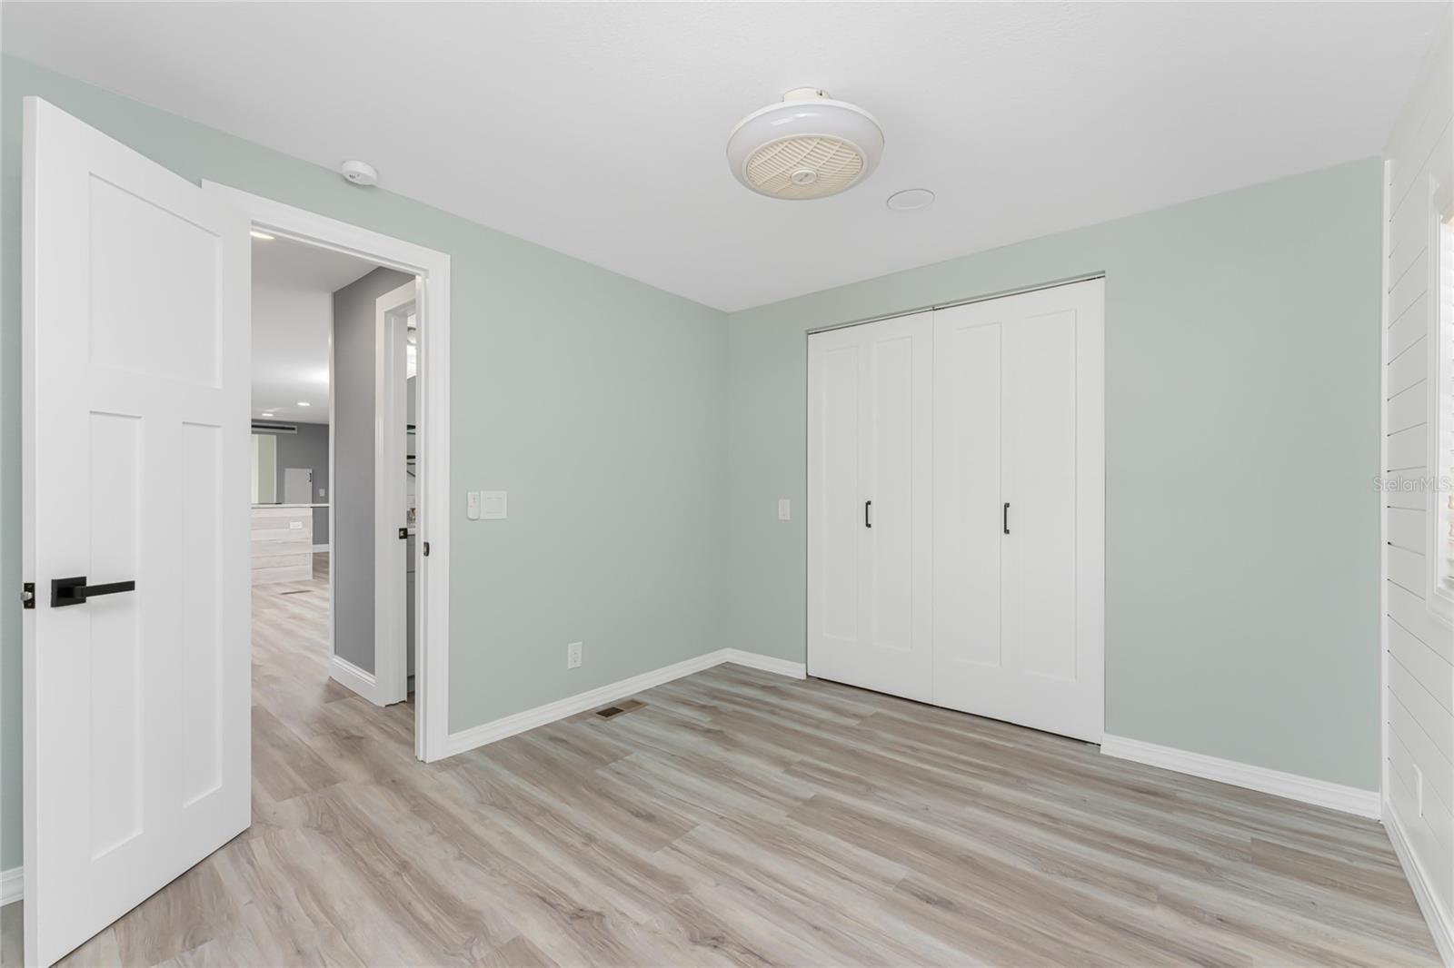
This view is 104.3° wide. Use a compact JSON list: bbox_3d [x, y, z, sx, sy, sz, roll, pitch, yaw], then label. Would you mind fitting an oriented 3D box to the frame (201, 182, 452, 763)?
[{"bbox_3d":[-1.480,0.094,2.152,0.140,2.157,0.781,0,0,41],"label":"frame"}]

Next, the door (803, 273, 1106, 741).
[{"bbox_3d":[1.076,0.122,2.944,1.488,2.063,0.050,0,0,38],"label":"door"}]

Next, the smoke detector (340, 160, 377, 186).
[{"bbox_3d":[-1.351,-1.141,2.081,0.115,0.037,0.115,0,0,41],"label":"smoke detector"}]

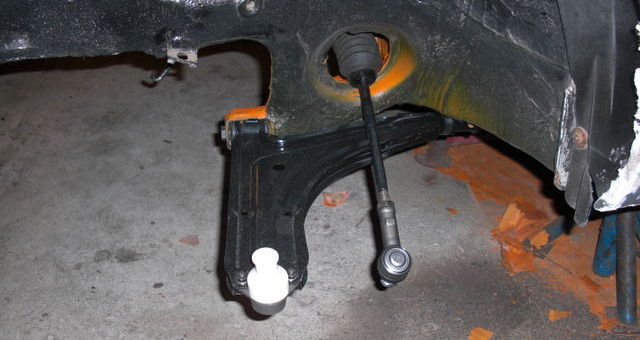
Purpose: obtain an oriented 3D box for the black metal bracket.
[{"bbox_3d":[0.052,0.021,0.852,0.350,0.060,0.345,-3,34,-4],"label":"black metal bracket"}]

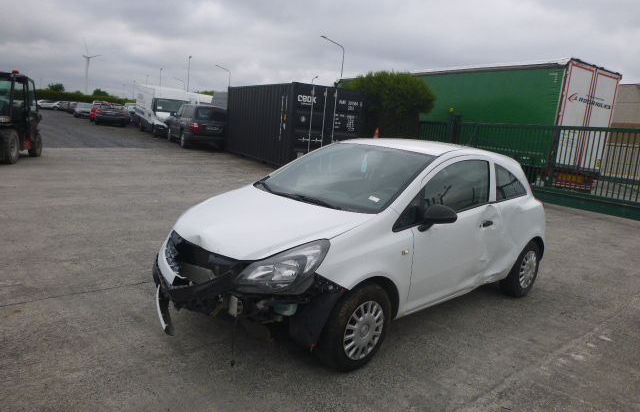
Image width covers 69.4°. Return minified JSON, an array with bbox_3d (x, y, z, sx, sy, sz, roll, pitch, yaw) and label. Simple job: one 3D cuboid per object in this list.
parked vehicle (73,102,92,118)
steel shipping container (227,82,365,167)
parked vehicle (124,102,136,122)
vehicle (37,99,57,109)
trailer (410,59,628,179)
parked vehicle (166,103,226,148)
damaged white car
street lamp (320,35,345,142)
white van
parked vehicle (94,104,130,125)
[{"bbox_3d":[-20.310,-8.241,39.939,1.780,1.480,4.300,-2,13,-34],"label":"parked vehicle"},{"bbox_3d":[-1.232,-2.879,16.592,2.438,2.591,6.058,0,12,-29],"label":"steel shipping container"},{"bbox_3d":[-16.509,-7.993,40.265,1.800,1.600,4.300,0,12,-29],"label":"parked vehicle"},{"bbox_3d":[-36.741,-13.721,62.800,4.300,1.460,1.780,8,11,12],"label":"vehicle"},{"bbox_3d":[4.856,-3.489,19.858,2.550,4.030,13.600,0,12,-28],"label":"trailer"},{"bbox_3d":[-5.504,-3.575,20.623,1.840,1.700,4.500,0,12,-28],"label":"parked vehicle"},{"bbox_3d":[0.600,0.127,4.232,3.950,1.490,1.750,-4,14,-43],"label":"damaged white car"},{"bbox_3d":[0.728,-9.059,36.244,2.150,8.000,0.250,0,12,-28],"label":"street lamp"},{"bbox_3d":[-9.181,-5.586,27.403,2.060,2.600,5.900,-1,12,-32],"label":"white van"},{"bbox_3d":[-14.711,-6.374,32.262,1.820,1.450,4.400,0,12,-28],"label":"parked vehicle"}]

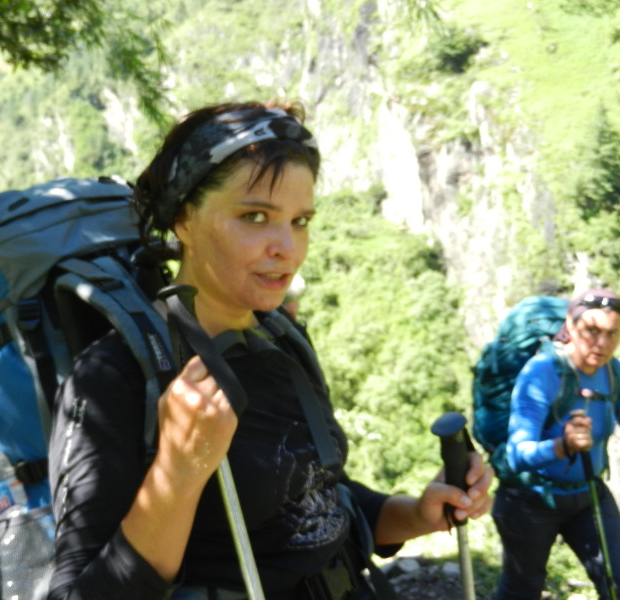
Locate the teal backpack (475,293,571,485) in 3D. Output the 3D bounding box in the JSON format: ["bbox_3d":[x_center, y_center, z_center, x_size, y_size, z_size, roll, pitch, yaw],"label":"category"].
[{"bbox_3d":[0.753,0.299,2.870,0.350,0.610,0.330,-1,16,-20],"label":"teal backpack"}]

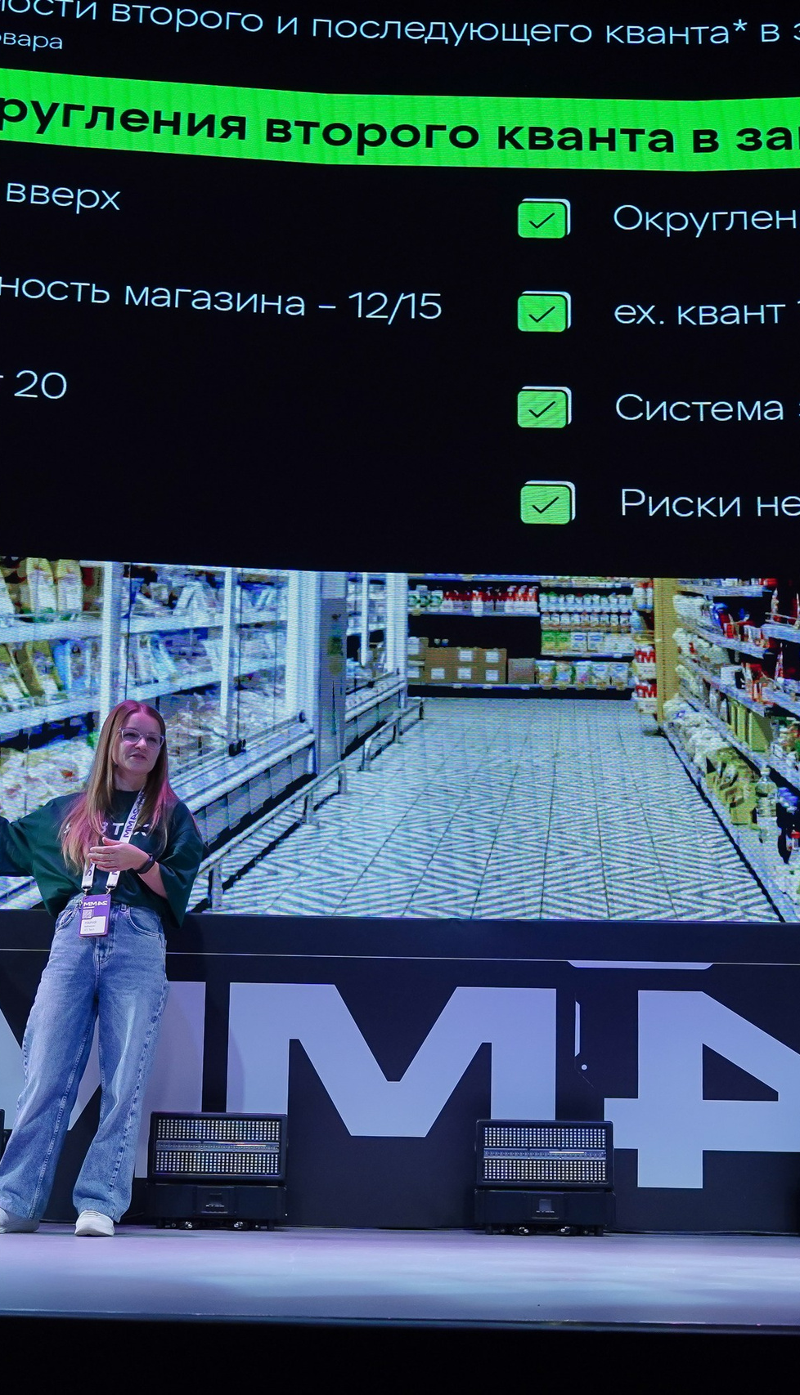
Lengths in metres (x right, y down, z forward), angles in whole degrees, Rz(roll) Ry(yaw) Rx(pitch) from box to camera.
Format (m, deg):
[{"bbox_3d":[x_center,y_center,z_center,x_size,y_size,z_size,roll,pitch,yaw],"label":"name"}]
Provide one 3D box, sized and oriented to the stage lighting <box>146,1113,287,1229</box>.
[{"bbox_3d":[-0.607,1.563,5.000,0.445,0.345,0.210,1,-11,0],"label":"stage lighting"}]

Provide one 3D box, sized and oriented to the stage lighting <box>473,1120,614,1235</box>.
[{"bbox_3d":[0.478,1.585,5.000,0.445,0.345,0.210,1,-11,0],"label":"stage lighting"}]

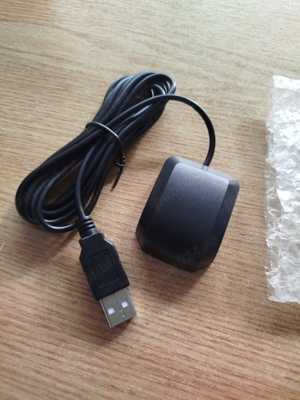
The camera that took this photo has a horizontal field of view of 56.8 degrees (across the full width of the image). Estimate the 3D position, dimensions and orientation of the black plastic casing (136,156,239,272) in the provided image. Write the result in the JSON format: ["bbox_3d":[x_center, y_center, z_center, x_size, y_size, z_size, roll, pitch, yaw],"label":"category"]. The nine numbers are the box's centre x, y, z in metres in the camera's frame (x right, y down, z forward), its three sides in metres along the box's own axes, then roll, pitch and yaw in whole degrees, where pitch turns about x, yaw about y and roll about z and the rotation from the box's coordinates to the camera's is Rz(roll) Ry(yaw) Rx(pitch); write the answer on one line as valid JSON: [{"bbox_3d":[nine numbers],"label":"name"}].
[{"bbox_3d":[0.018,0.004,0.126,0.038,0.015,0.050,22,73,6],"label":"black plastic casing"}]

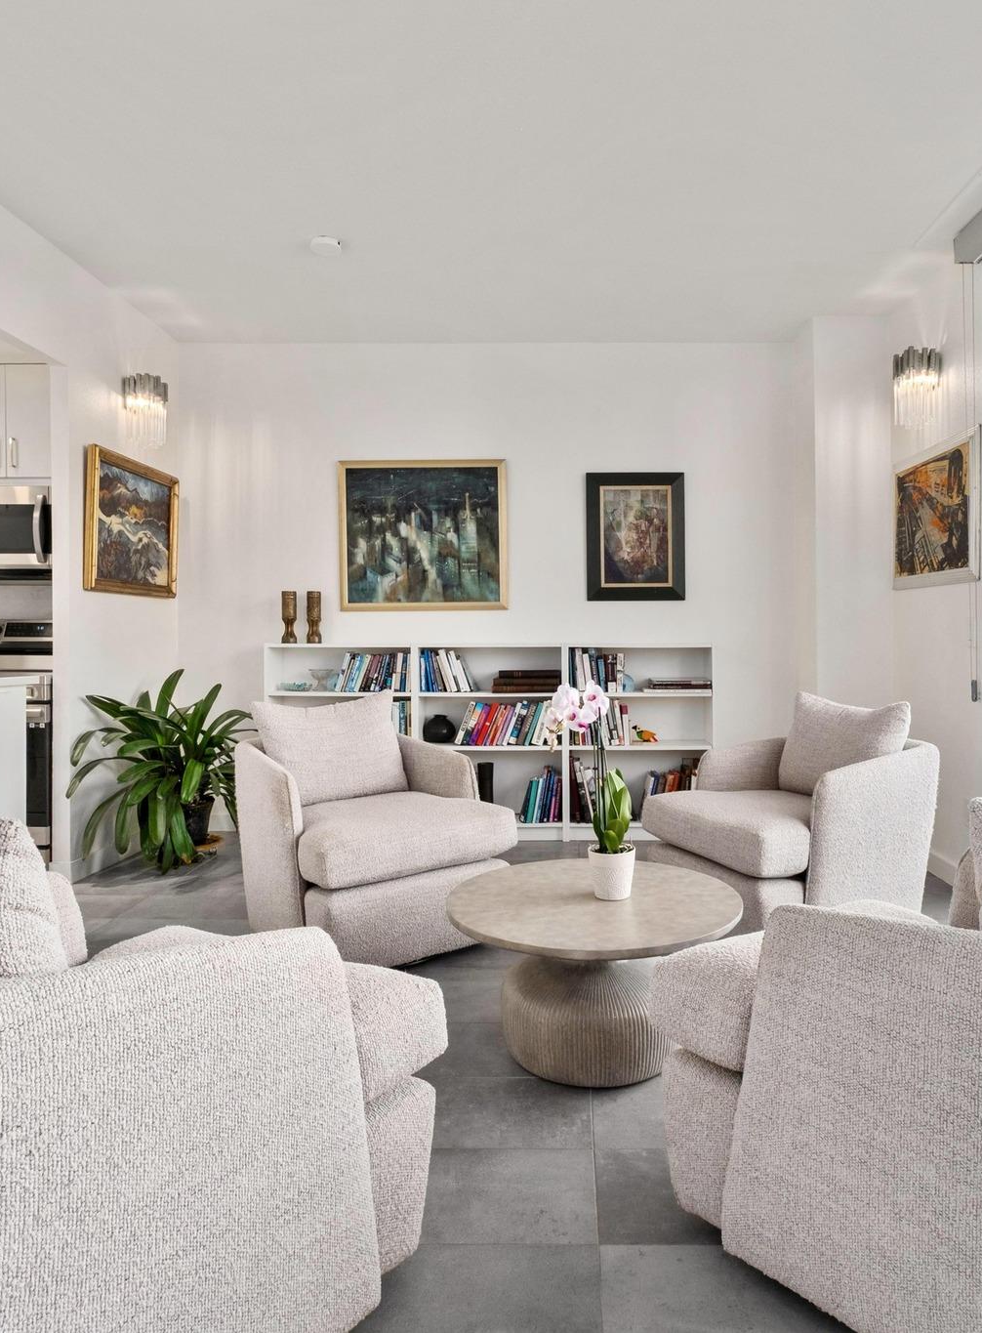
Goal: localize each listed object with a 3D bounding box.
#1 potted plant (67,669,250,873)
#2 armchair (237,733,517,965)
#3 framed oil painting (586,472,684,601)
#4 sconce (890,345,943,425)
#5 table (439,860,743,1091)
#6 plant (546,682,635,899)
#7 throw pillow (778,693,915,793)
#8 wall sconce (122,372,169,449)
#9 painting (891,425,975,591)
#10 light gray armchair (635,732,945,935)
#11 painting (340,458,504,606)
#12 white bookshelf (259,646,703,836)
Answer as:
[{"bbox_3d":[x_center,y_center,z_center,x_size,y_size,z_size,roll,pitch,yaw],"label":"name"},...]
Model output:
[{"bbox_3d":[-1.590,0.490,4.200,0.740,0.920,0.780,0,1,2],"label":"potted plant"},{"bbox_3d":[-0.439,0.621,2.980,0.730,0.710,0.820,-1,1,-41],"label":"armchair"},{"bbox_3d":[0.812,-0.731,4.700,0.555,0.725,0.040,0,1,2],"label":"framed oil painting"},{"bbox_3d":[1.995,-1.323,3.940,0.140,0.370,0.270,0,1,-2],"label":"sconce"},{"bbox_3d":[0.278,0.810,2.220,0.775,0.410,0.775,0,1,2],"label":"table"},{"bbox_3d":[0.266,0.335,2.230,0.240,0.575,0.190,0,1,2],"label":"plant"},{"bbox_3d":[1.302,0.295,3.080,0.180,0.410,0.500,18,-6,-22],"label":"throw pillow"},{"bbox_3d":[-1.729,-1.294,4.220,0.140,0.370,0.270,0,1,-3],"label":"wall sconce"},{"bbox_3d":[2.026,-0.685,3.820,0.040,0.630,0.850,0,1,3],"label":"painting"},{"bbox_3d":[1.070,0.615,3.010,0.820,0.710,0.730,0,1,-24],"label":"light gray armchair"},{"bbox_3d":[-0.386,-0.745,4.735,0.955,0.855,0.040,0,1,1],"label":"painting"},{"bbox_3d":[-0.001,0.406,4.577,2.400,1.060,0.280,0,1,2],"label":"white bookshelf"}]

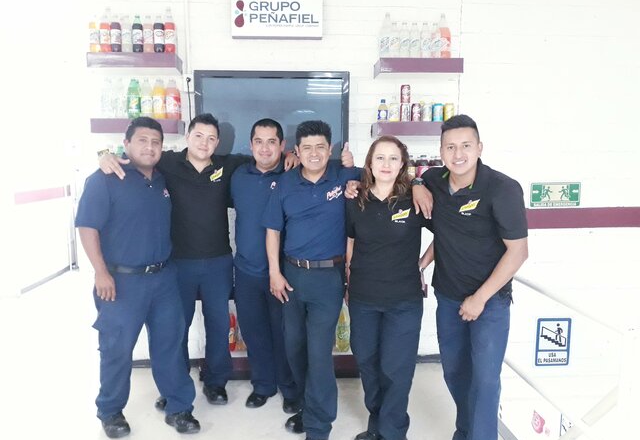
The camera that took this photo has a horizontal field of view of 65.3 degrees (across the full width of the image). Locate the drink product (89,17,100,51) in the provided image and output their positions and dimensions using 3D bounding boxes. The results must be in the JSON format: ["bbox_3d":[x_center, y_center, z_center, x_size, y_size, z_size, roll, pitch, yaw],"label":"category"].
[{"bbox_3d":[-1.424,-1.167,3.155,0.070,0.237,0.070,0,6,-4],"label":"drink product"}]

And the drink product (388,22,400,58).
[{"bbox_3d":[0.492,-1.178,3.288,0.072,0.241,0.072,0,7,-3],"label":"drink product"}]

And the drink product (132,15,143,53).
[{"bbox_3d":[-1.155,-1.175,3.172,0.070,0.240,0.070,0,6,-4],"label":"drink product"}]

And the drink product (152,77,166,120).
[{"bbox_3d":[-1.047,-0.786,3.256,0.086,0.267,0.086,0,7,-3],"label":"drink product"}]

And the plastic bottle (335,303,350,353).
[{"bbox_3d":[0.170,0.771,3.596,0.112,0.340,0.112,0,7,-3],"label":"plastic bottle"}]

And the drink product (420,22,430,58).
[{"bbox_3d":[0.710,-1.193,3.348,0.067,0.233,0.067,0,7,-3],"label":"drink product"}]

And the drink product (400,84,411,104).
[{"bbox_3d":[0.578,-0.844,3.355,0.066,0.122,0.066,0,6,-3],"label":"drink product"}]

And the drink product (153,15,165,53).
[{"bbox_3d":[-1.051,-1.198,3.245,0.068,0.236,0.068,0,7,-3],"label":"drink product"}]

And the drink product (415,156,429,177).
[{"bbox_3d":[0.714,-0.341,3.466,0.092,0.210,0.092,0,7,-3],"label":"drink product"}]

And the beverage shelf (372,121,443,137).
[{"bbox_3d":[0.655,-0.616,3.435,0.552,0.090,0.233,0,7,-3],"label":"beverage shelf"}]

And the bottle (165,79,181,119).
[{"bbox_3d":[-0.965,-0.787,3.260,0.086,0.267,0.086,0,7,-3],"label":"bottle"}]

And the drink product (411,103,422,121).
[{"bbox_3d":[0.661,-0.727,3.413,0.066,0.122,0.066,0,7,-3],"label":"drink product"}]

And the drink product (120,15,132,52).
[{"bbox_3d":[-1.235,-1.183,3.194,0.071,0.242,0.071,0,7,-3],"label":"drink product"}]

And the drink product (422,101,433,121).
[{"bbox_3d":[0.738,-0.729,3.418,0.066,0.124,0.066,0,7,-3],"label":"drink product"}]

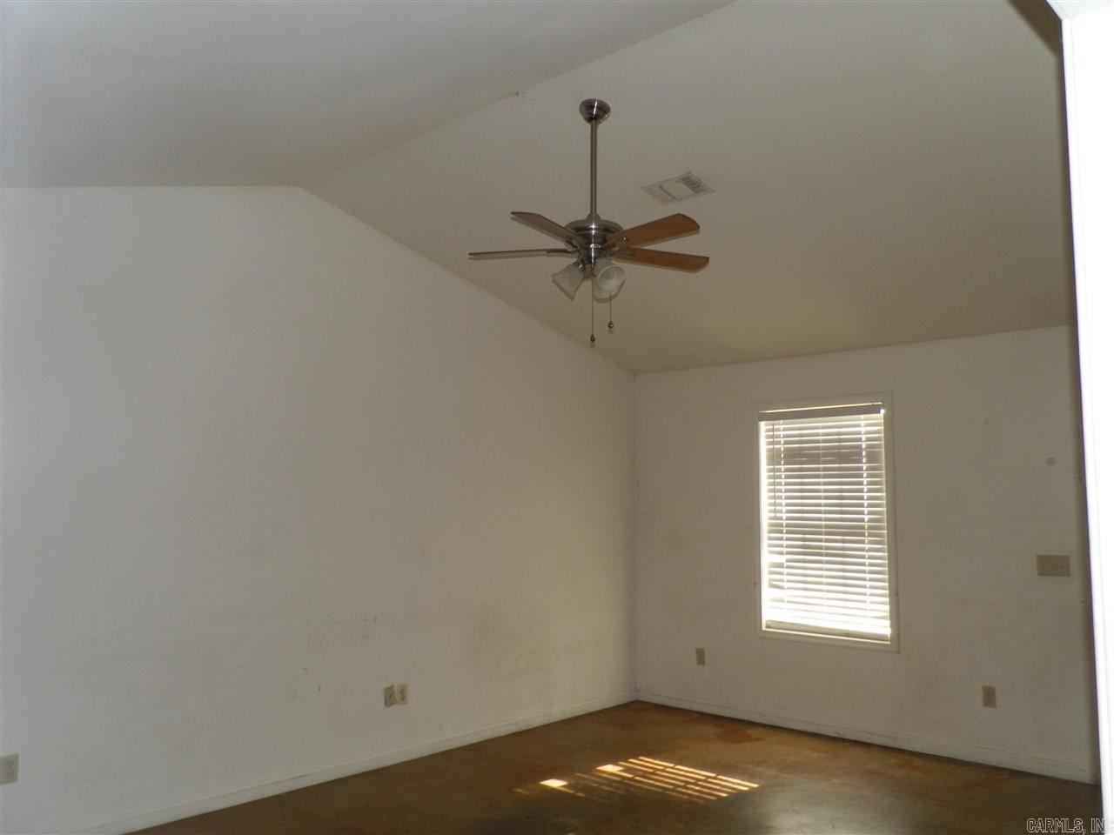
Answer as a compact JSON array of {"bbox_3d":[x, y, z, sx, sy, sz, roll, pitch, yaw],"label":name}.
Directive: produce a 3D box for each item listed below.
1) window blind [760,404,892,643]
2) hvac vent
[{"bbox_3d":[1.720,0.672,5.870,0.860,1.465,0.060,-5,-7,42],"label":"window blind"},{"bbox_3d":[0.577,-1.088,4.326,0.298,0.030,0.195,-5,-22,42],"label":"hvac vent"}]

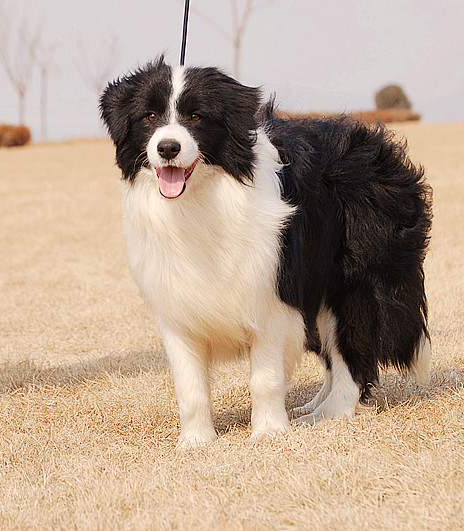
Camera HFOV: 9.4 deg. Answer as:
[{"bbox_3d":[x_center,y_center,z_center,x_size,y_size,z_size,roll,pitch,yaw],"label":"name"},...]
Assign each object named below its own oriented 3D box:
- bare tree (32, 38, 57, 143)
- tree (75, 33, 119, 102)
[{"bbox_3d":[-7.319,-6.889,110.000,0.937,4.098,0.937,0,3,0],"label":"bare tree"},{"bbox_3d":[-5.529,-7.304,115.000,1.796,4.407,1.796,0,3,0],"label":"tree"}]

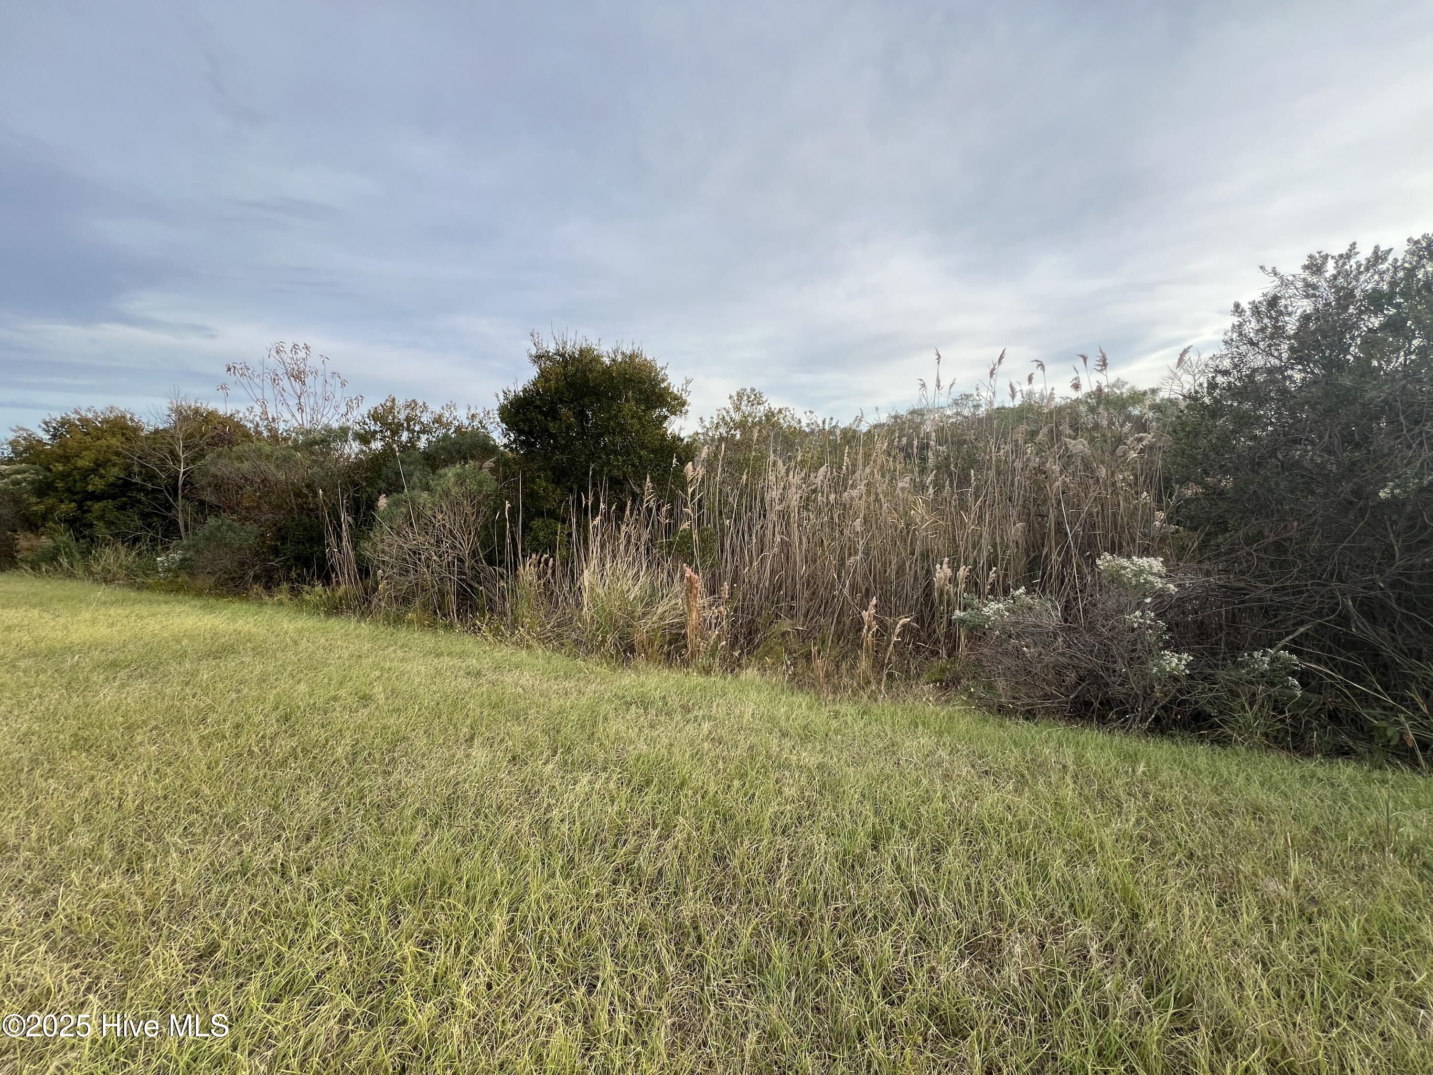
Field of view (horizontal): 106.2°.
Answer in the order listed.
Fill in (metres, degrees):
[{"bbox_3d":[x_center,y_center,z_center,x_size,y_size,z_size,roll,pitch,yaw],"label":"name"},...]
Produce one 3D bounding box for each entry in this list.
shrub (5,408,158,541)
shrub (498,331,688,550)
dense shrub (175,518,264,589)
[{"bbox_3d":[-18.900,-1.600,16.000,3.800,4.200,3.500,0,2,0],"label":"shrub"},{"bbox_3d":[-2.050,-1.180,9.000,3.200,4.300,3.000,0,2,0],"label":"shrub"},{"bbox_3d":[-10.600,0.360,11.500,1.800,1.500,1.600,0,2,0],"label":"dense shrub"}]

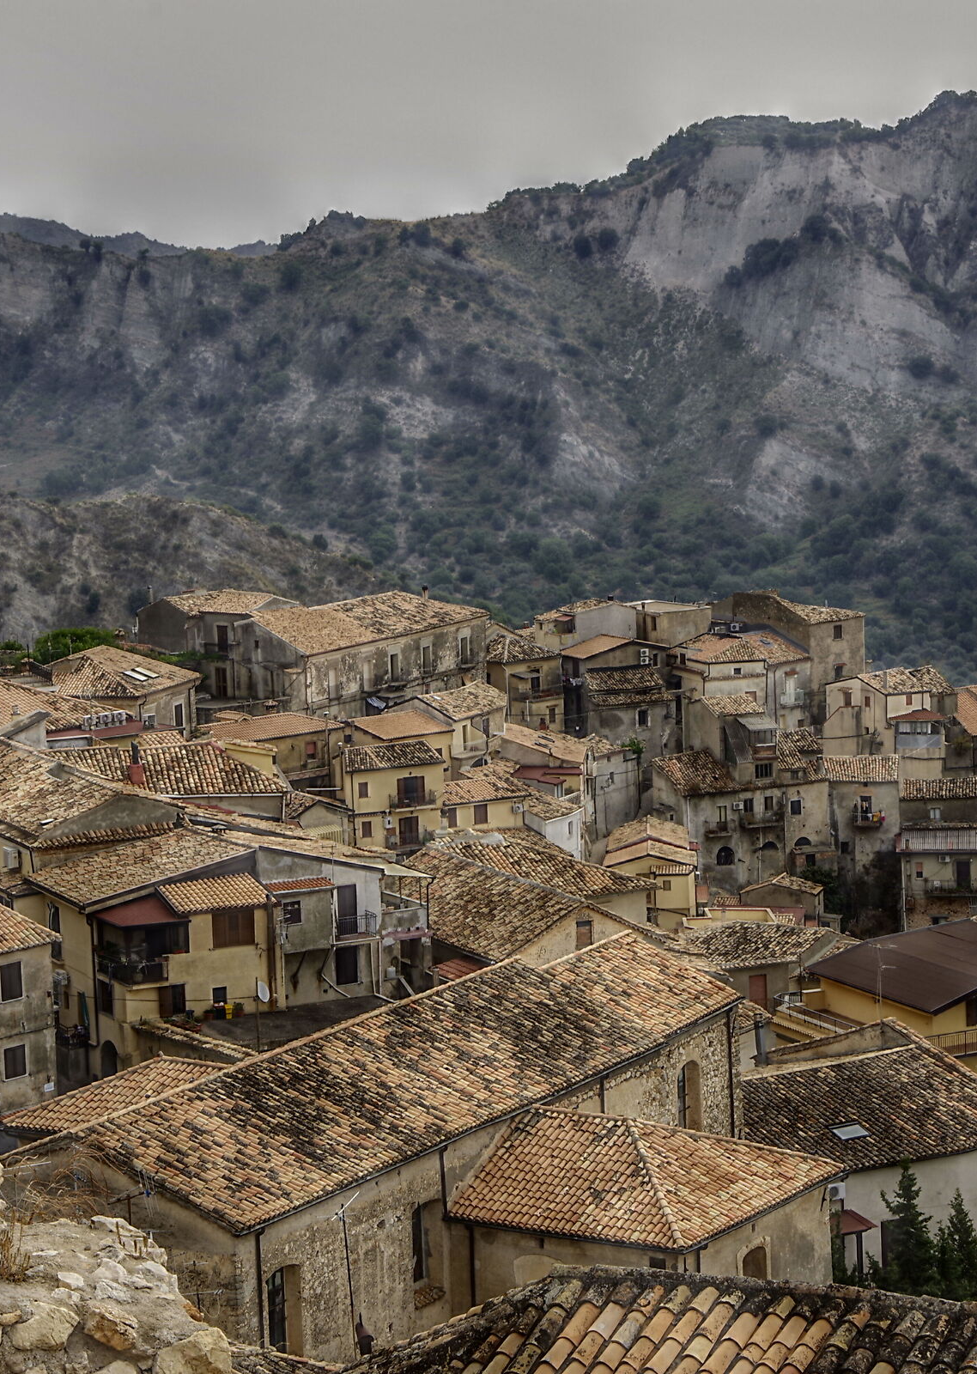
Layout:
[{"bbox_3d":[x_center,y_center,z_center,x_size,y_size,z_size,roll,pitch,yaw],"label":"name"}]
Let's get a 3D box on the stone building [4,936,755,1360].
[{"bbox_3d":[-3.602,14.832,128.915,11.200,9.200,30.100,3,10,32],"label":"stone building"}]

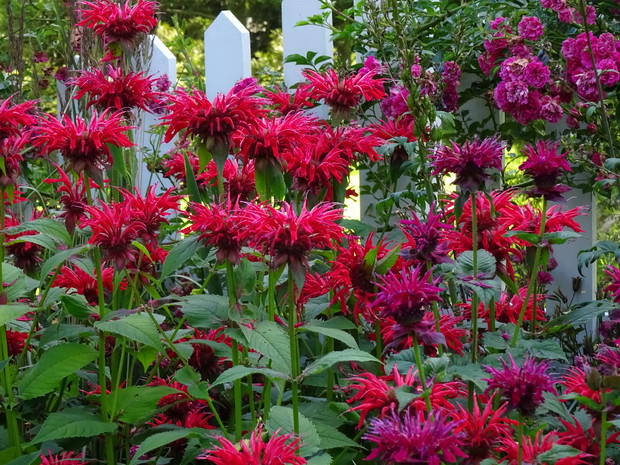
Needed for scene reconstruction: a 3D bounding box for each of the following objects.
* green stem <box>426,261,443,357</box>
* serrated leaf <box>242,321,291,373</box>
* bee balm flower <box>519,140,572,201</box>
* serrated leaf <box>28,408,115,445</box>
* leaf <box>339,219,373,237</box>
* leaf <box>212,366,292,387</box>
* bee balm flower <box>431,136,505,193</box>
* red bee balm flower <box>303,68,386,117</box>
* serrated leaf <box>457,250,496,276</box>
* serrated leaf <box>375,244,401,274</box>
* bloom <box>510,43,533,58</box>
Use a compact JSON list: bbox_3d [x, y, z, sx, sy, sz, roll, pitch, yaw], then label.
[{"bbox_3d":[0.121,0.073,2.120,0.006,0.093,0.006,-6,0,0],"label":"green stem"},{"bbox_3d":[-0.041,0.107,2.050,0.040,0.070,0.014,-25,-24,-39],"label":"serrated leaf"},{"bbox_3d":[0.246,-0.065,2.300,0.056,0.062,0.056,0,3,0],"label":"bee balm flower"},{"bbox_3d":[-0.212,0.173,1.970,0.081,0.016,0.036,-20,28,-12],"label":"serrated leaf"},{"bbox_3d":[0.054,-0.004,2.550,0.046,0.025,0.040,-1,3,0],"label":"leaf"},{"bbox_3d":[-0.055,0.135,2.050,0.078,0.018,0.034,-12,24,-12],"label":"leaf"},{"bbox_3d":[0.157,-0.068,2.200,0.073,0.055,0.072,0,3,0],"label":"bee balm flower"},{"bbox_3d":[0.035,-0.140,2.200,0.083,0.049,0.080,0,3,0],"label":"red bee balm flower"},{"bbox_3d":[0.174,0.031,2.300,0.042,0.040,0.012,0,-37,0],"label":"serrated leaf"},{"bbox_3d":[0.077,0.026,2.150,0.020,0.039,0.012,44,-1,45],"label":"serrated leaf"},{"bbox_3d":[0.307,-0.262,3.200,0.032,0.028,0.032,-1,3,0],"label":"bloom"}]

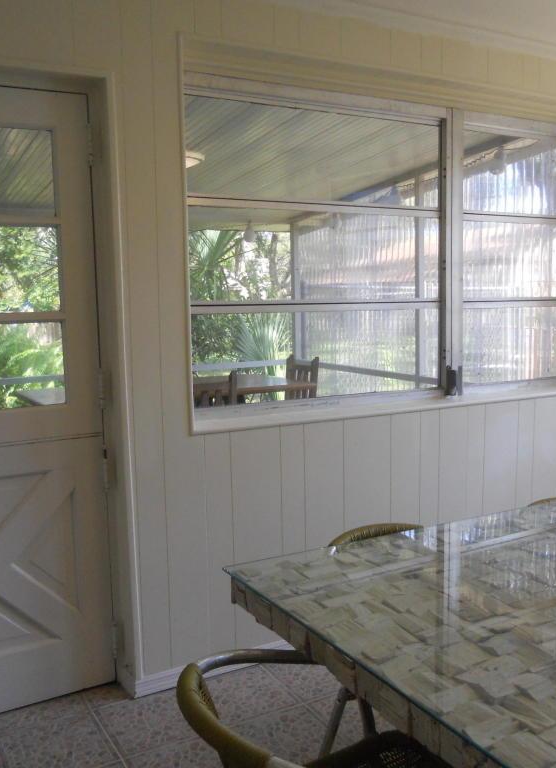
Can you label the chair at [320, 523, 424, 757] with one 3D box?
[{"bbox_3d":[0.415,0.785,2.240,0.530,0.700,0.560,-5,8,-29],"label":"chair"}]

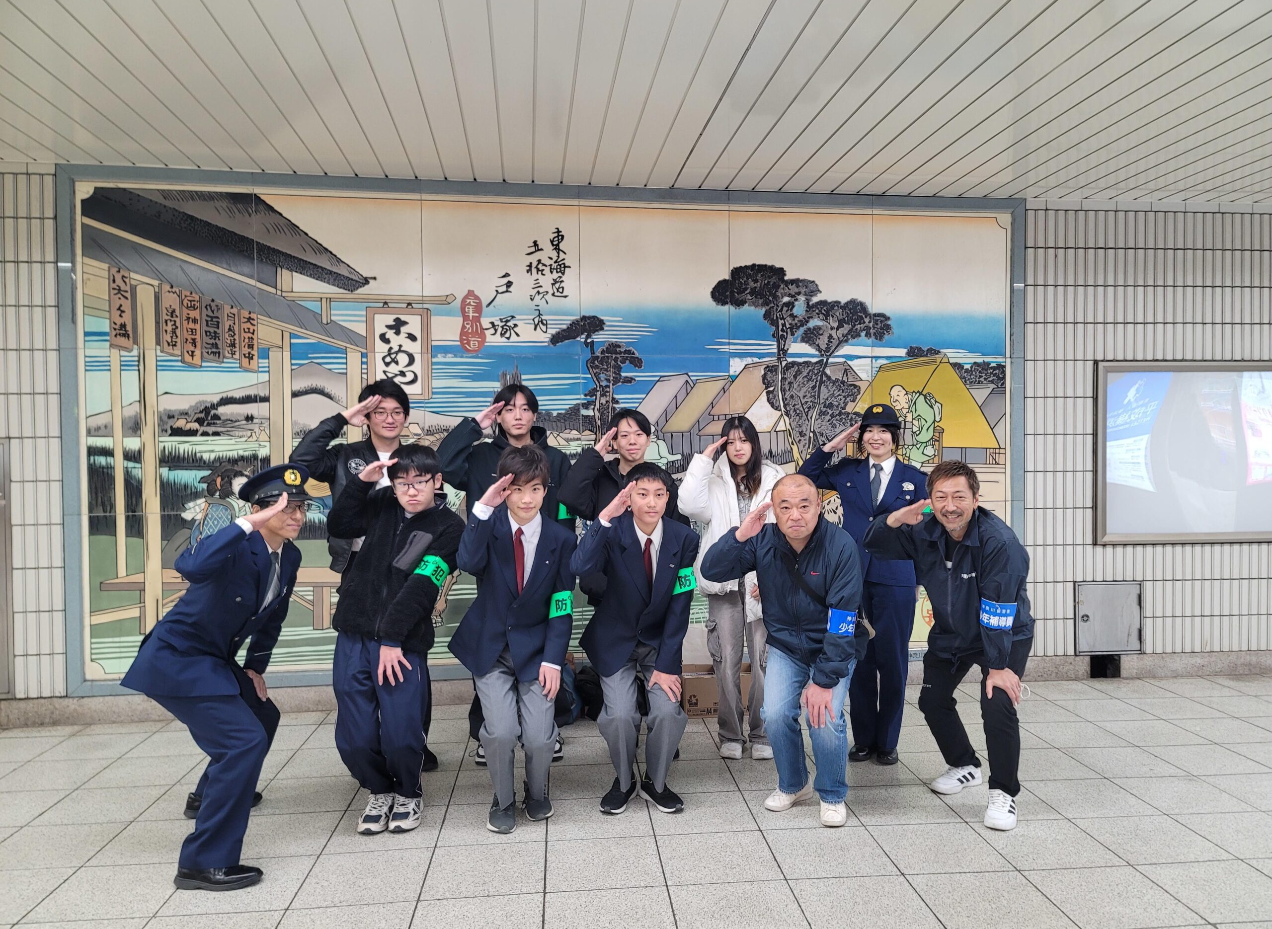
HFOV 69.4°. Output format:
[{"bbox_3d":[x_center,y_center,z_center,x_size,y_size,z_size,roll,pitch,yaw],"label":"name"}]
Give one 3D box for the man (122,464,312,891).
[{"bbox_3d":[-1.530,0.695,3.390,0.680,1.390,0.740,0,1,2],"label":"man"}]

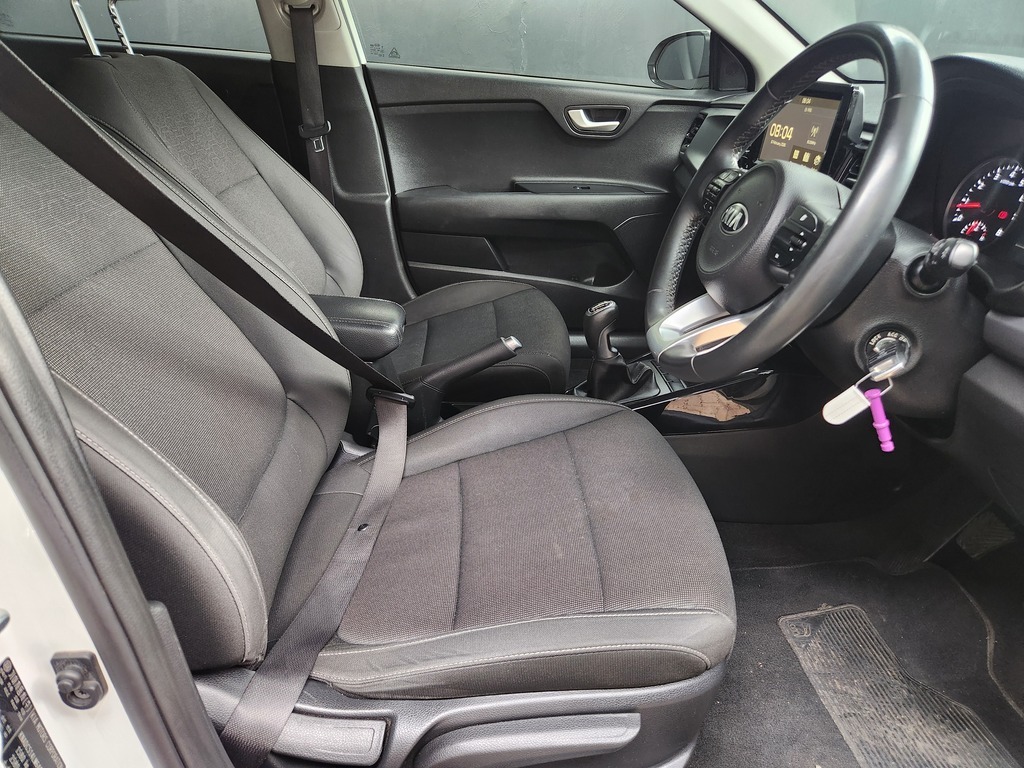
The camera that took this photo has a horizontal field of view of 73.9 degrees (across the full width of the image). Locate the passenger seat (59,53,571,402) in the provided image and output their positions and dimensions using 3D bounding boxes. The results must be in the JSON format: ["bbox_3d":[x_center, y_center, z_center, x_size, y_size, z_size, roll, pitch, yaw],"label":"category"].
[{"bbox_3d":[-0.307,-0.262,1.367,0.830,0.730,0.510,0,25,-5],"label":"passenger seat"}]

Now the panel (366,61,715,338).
[{"bbox_3d":[0.121,-0.411,1.643,0.880,0.600,0.130,0,25,-5],"label":"panel"}]

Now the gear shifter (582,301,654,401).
[{"bbox_3d":[0.177,-0.054,1.105,0.120,0.165,0.095,0,25,-5],"label":"gear shifter"}]

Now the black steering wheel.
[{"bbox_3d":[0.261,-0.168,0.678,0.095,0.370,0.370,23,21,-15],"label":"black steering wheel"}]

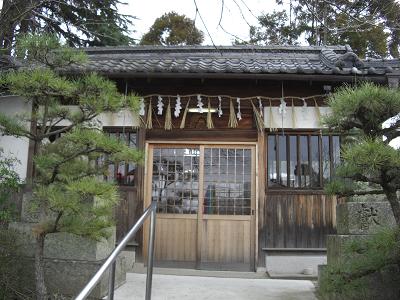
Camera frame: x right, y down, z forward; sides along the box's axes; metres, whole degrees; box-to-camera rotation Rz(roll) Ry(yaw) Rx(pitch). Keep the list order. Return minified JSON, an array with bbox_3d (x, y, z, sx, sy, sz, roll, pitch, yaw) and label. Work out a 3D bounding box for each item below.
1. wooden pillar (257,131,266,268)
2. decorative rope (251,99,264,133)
[{"bbox_3d":[0.922,0.746,6.410,0.134,2.065,0.130,1,-8,2],"label":"wooden pillar"},{"bbox_3d":[0.856,-0.485,6.337,0.199,0.507,0.100,1,-8,2],"label":"decorative rope"}]

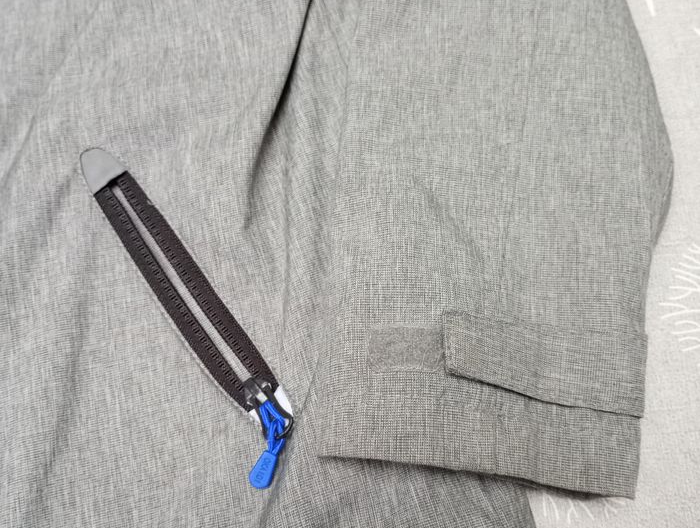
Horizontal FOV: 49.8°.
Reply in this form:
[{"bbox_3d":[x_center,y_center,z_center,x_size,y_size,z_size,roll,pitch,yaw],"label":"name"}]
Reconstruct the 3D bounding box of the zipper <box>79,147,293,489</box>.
[{"bbox_3d":[-0.057,0.010,0.263,0.024,0.012,0.142,-30,75,-9],"label":"zipper"}]

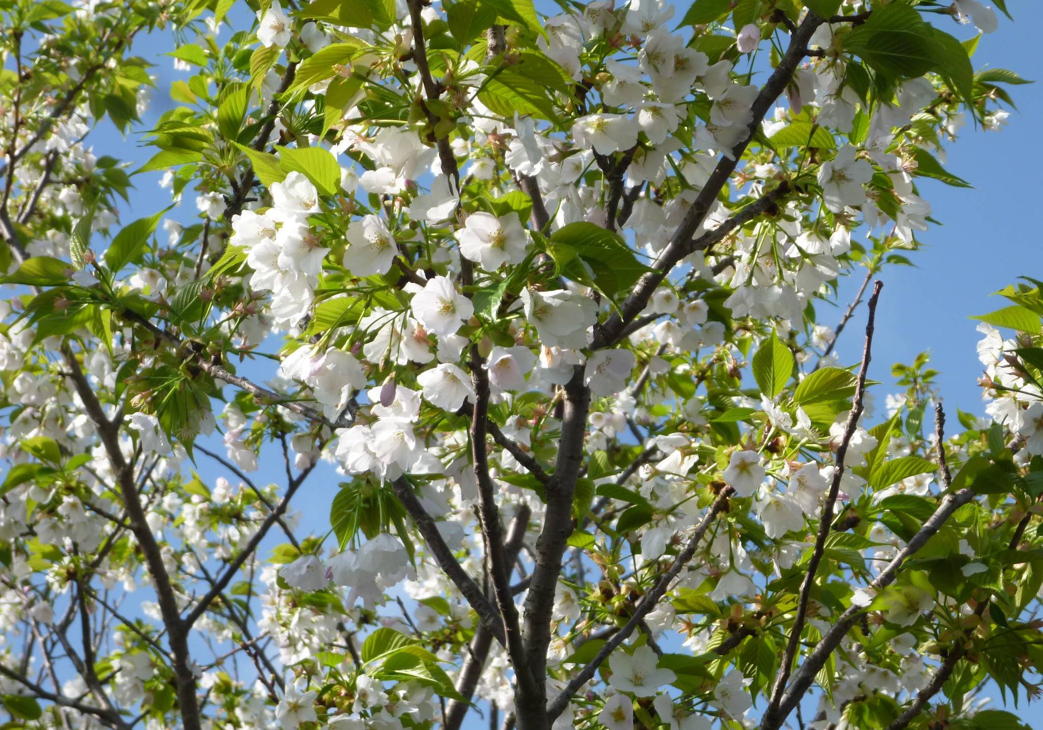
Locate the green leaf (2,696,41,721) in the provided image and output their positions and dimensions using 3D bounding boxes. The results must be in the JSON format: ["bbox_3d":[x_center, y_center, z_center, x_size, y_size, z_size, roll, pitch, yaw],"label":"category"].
[{"bbox_3d":[-0.621,0.426,3.400,0.060,0.010,0.030,25,-53,-18],"label":"green leaf"}]

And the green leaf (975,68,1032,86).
[{"bbox_3d":[0.492,-0.294,2.800,0.065,0.012,0.029,9,-19,18],"label":"green leaf"}]

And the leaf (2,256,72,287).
[{"bbox_3d":[-0.372,-0.071,2.100,0.056,0.016,0.026,-3,-45,0],"label":"leaf"}]

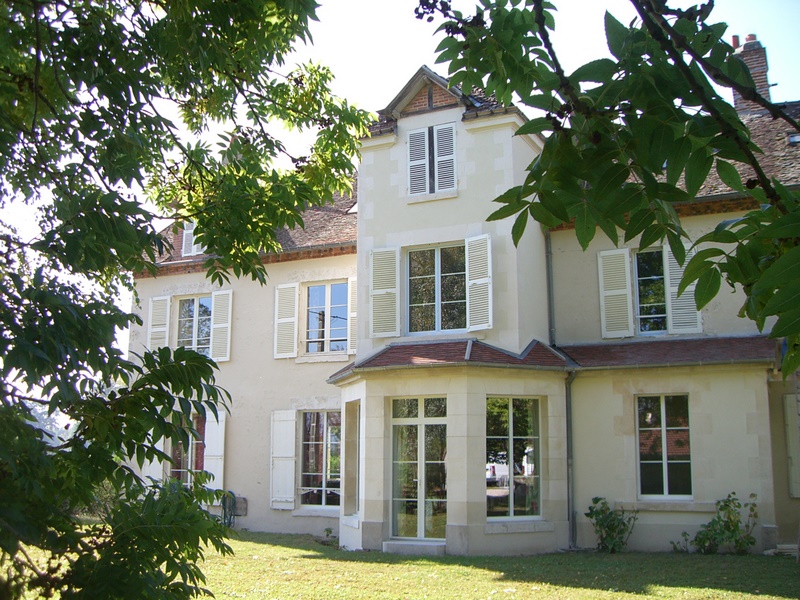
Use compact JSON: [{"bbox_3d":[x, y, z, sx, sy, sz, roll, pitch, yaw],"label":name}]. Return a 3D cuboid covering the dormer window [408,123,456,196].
[{"bbox_3d":[0.668,-2.897,18.210,1.080,1.480,0.120,-5,-13,24],"label":"dormer window"}]

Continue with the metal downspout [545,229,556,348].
[{"bbox_3d":[2.969,-0.269,17.310,0.100,2.383,0.100,-5,-10,29],"label":"metal downspout"}]

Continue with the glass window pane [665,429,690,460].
[{"bbox_3d":[4.877,2.529,15.390,0.420,0.570,0.040,-5,-11,25],"label":"glass window pane"}]

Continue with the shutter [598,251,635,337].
[{"bbox_3d":[3.999,-0.112,16.277,0.574,1.633,0.045,-5,-11,26],"label":"shutter"}]

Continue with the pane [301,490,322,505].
[{"bbox_3d":[-1.872,4.205,18.697,0.515,0.312,0.030,-5,-11,26],"label":"pane"}]

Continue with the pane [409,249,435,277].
[{"bbox_3d":[0.418,-0.671,16.310,0.526,0.478,0.030,-5,-11,26],"label":"pane"}]

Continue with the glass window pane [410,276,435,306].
[{"bbox_3d":[0.426,-0.179,16.943,0.540,0.530,0.040,-5,-11,25],"label":"glass window pane"}]

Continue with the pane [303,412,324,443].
[{"bbox_3d":[-1.954,2.900,19.915,0.574,0.660,0.030,-5,-10,29],"label":"pane"}]

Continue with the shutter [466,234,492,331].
[{"bbox_3d":[1.402,-0.307,15.413,0.586,1.669,0.045,-9,-14,43],"label":"shutter"}]

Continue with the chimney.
[{"bbox_3d":[8.383,-5.332,21.059,0.790,1.900,0.600,-5,-13,24],"label":"chimney"}]

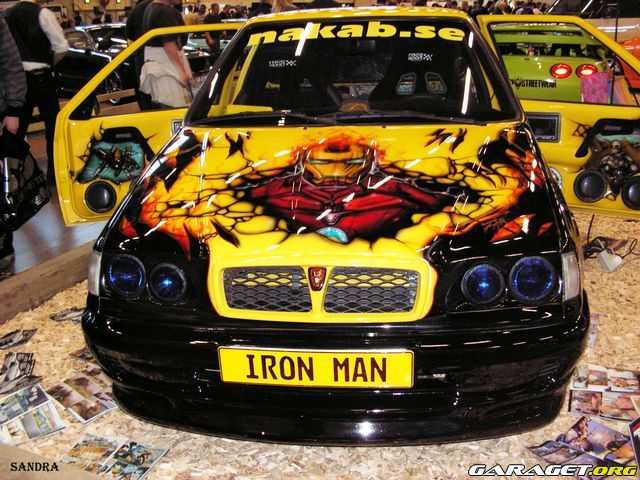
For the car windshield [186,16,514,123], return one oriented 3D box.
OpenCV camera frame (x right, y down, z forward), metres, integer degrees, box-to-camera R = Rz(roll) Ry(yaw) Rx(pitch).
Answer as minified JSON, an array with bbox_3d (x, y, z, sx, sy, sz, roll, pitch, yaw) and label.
[{"bbox_3d":[0.130,-0.739,2.792,1.360,0.150,0.630,0,57,8],"label":"car windshield"}]

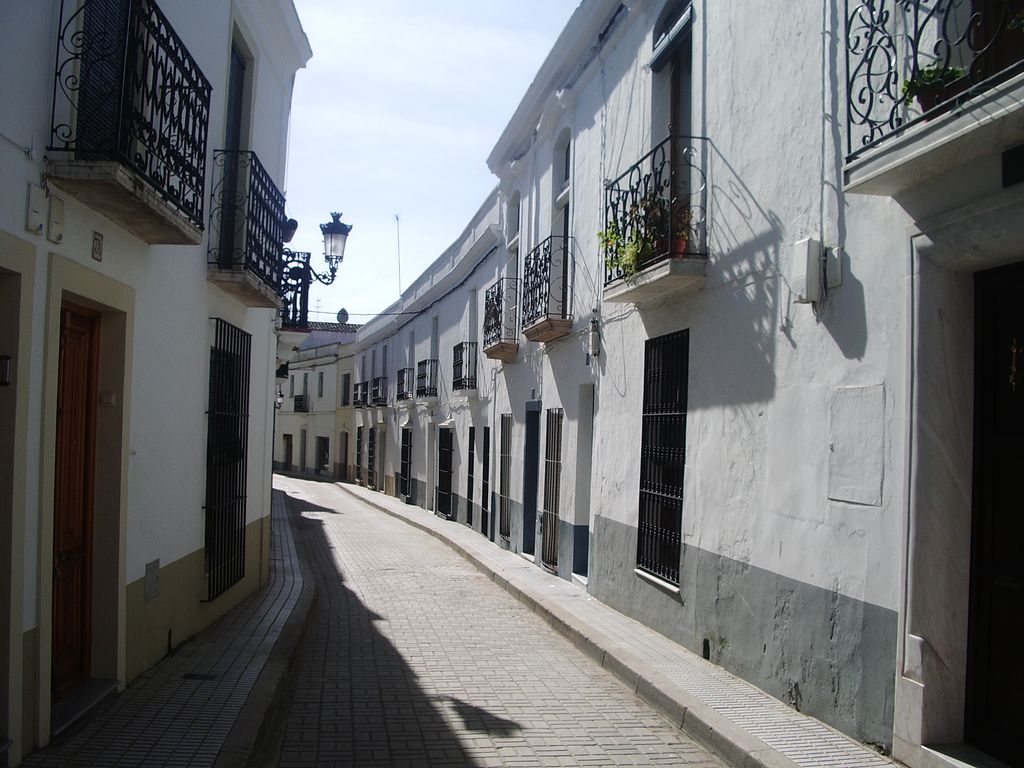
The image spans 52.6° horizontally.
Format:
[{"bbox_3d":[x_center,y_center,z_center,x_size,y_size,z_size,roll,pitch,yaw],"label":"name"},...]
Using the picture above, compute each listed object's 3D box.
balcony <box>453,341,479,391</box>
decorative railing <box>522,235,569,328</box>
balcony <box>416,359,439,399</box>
[{"bbox_3d":[-1.007,-0.339,21.901,0.300,0.990,1.420,2,-2,-10],"label":"balcony"},{"bbox_3d":[0.465,-1.285,13.529,0.310,1.000,1.710,2,-3,-10],"label":"decorative railing"},{"bbox_3d":[-2.242,-0.105,27.381,0.300,0.990,1.620,2,-2,-13],"label":"balcony"}]

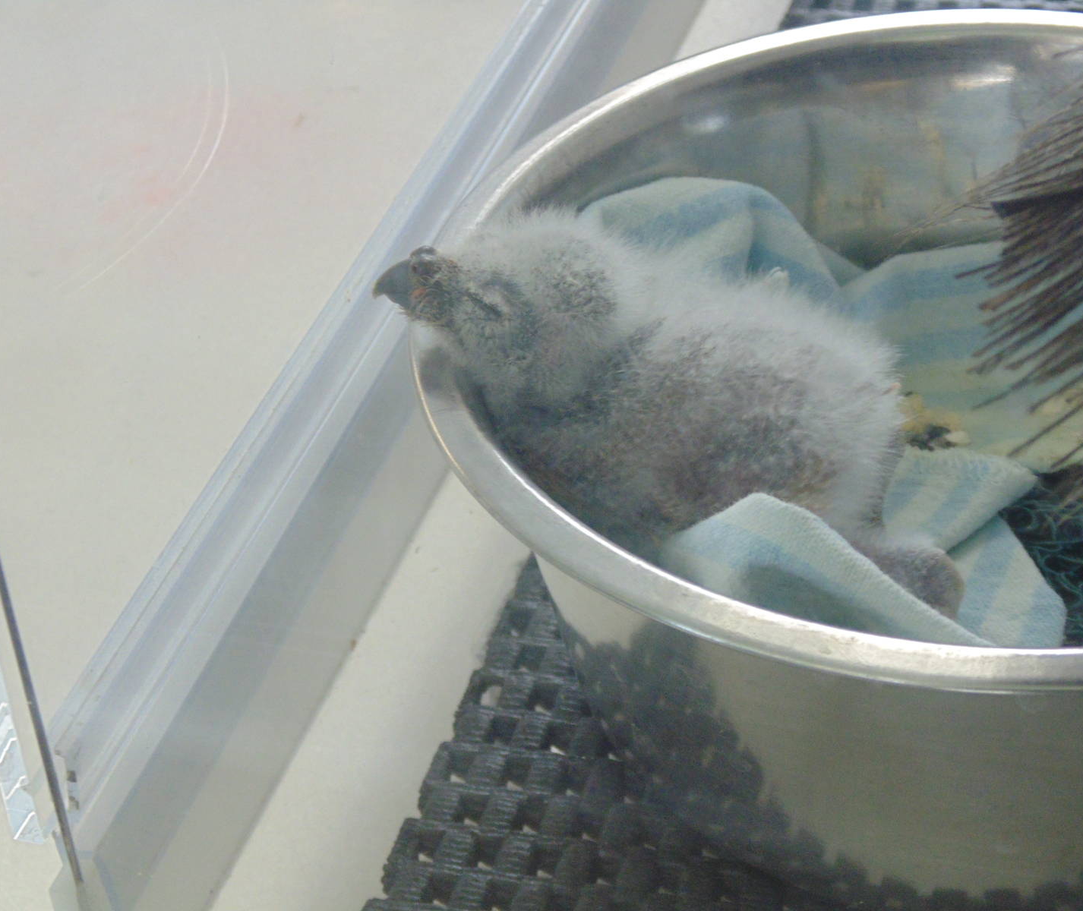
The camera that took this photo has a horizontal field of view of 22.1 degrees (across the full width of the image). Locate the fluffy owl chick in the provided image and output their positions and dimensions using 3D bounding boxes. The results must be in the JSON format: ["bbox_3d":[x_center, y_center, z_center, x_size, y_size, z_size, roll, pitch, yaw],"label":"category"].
[{"bbox_3d":[0.026,-0.015,0.562,0.114,0.078,0.072,-5,37,0],"label":"fluffy owl chick"}]

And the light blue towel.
[{"bbox_3d":[0.070,-0.011,0.592,0.118,0.046,0.150,-5,37,0],"label":"light blue towel"}]

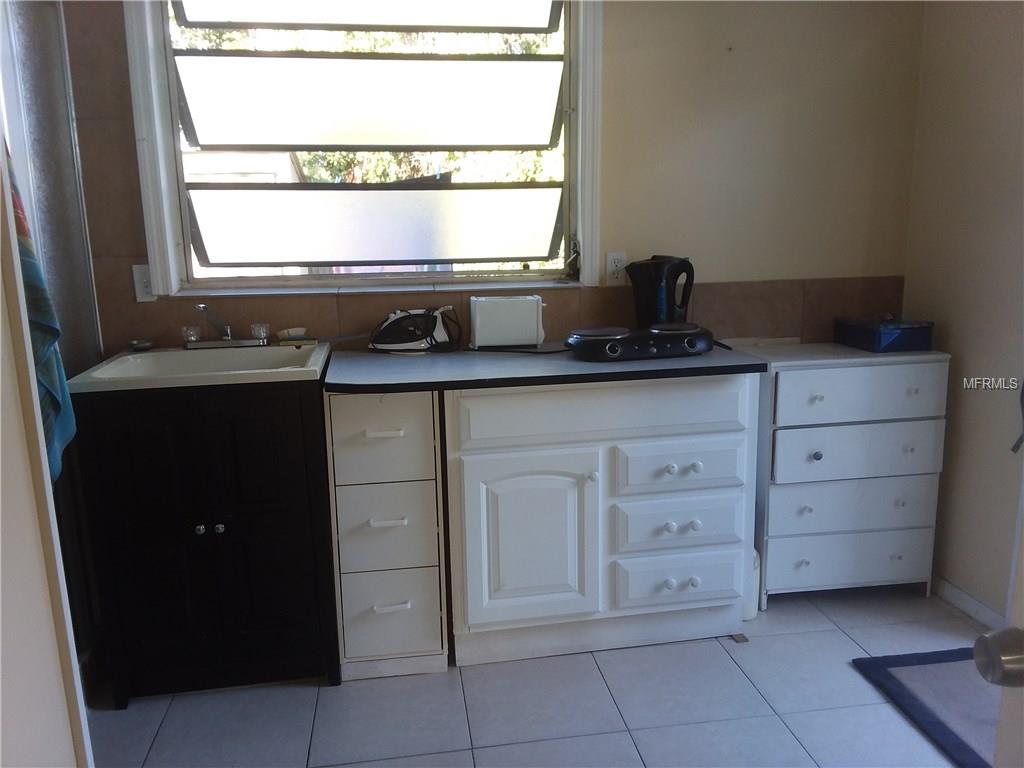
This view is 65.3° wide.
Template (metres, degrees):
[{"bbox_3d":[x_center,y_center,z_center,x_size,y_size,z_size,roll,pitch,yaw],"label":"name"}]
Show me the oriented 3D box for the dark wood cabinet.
[{"bbox_3d":[-0.832,0.382,2.366,0.621,0.876,0.529,-3,11,-8],"label":"dark wood cabinet"}]

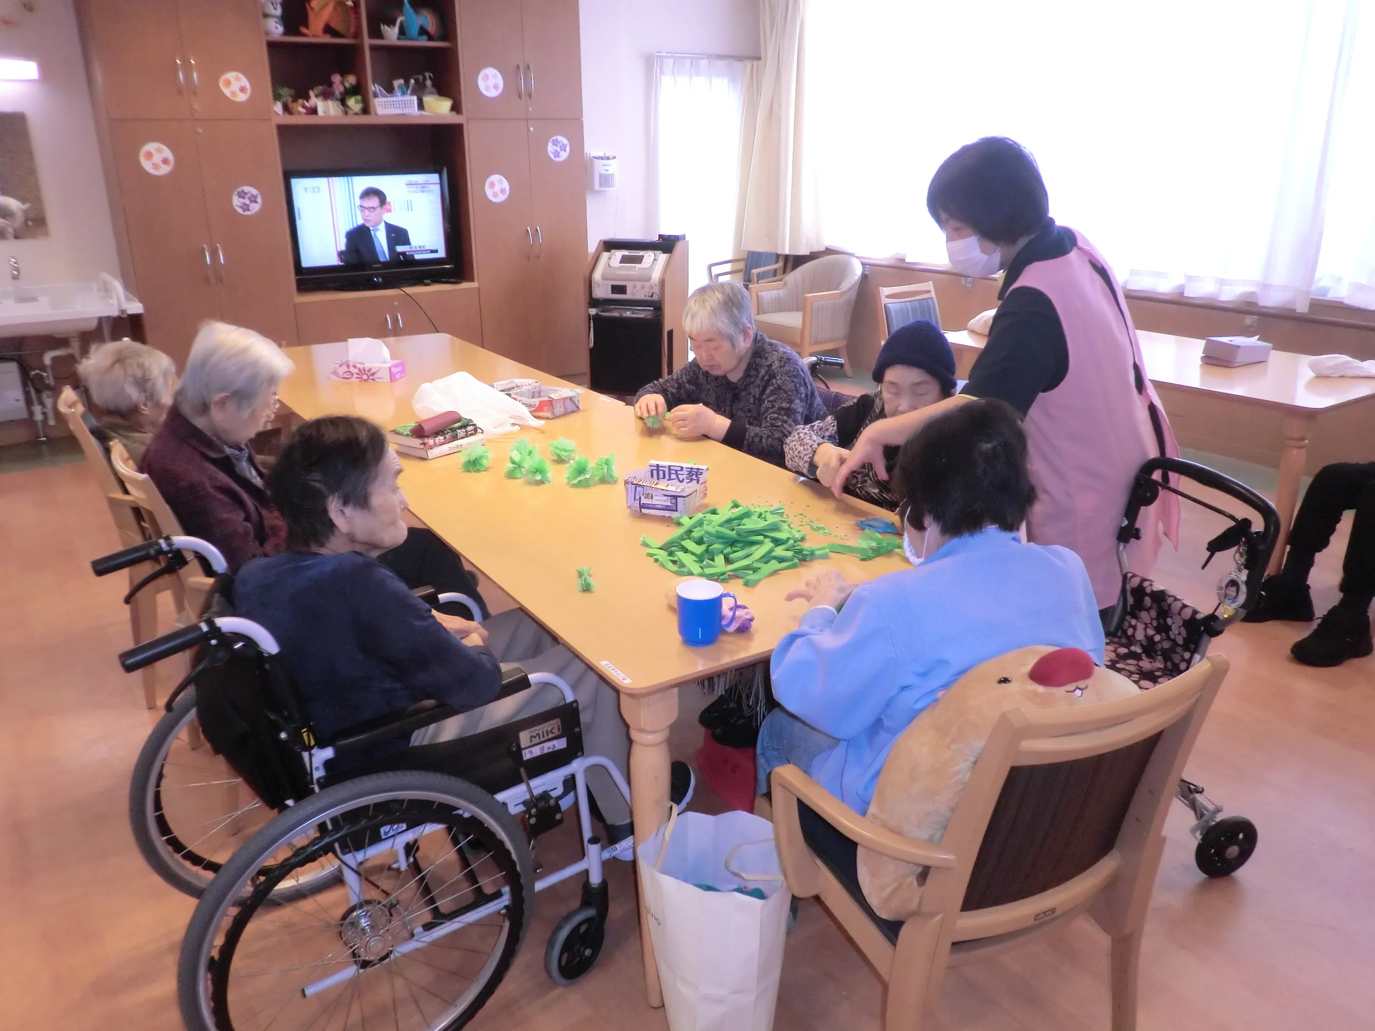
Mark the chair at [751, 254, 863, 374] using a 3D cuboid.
[{"bbox_3d":[0.879,-1.448,7.472,0.650,0.810,0.650,-15,24,-36],"label":"chair"}]

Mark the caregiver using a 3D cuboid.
[{"bbox_3d":[0.736,-0.075,2.413,0.750,1.530,0.480,7,20,20],"label":"caregiver"}]

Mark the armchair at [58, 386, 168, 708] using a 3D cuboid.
[{"bbox_3d":[-1.375,0.035,2.962,0.560,0.830,0.550,-12,22,-30],"label":"armchair"}]

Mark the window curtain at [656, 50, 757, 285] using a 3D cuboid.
[{"bbox_3d":[0.135,-2.072,7.142,0.840,1.980,0.120,-12,22,-30],"label":"window curtain"}]

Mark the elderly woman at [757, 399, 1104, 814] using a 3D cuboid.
[{"bbox_3d":[0.386,0.364,1.796,0.500,1.110,0.680,-12,22,-30],"label":"elderly woman"}]

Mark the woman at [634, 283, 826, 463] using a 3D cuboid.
[{"bbox_3d":[0.097,-0.164,3.104,0.720,1.060,0.520,-14,24,-35],"label":"woman"}]

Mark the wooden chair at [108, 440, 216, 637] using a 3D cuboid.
[{"bbox_3d":[-0.948,0.222,2.424,0.560,0.830,0.550,-13,23,-33],"label":"wooden chair"}]

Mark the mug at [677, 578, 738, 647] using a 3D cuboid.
[{"bbox_3d":[0.032,0.160,1.659,0.098,0.088,0.076,0,19,0],"label":"mug"}]

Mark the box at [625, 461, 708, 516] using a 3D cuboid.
[{"bbox_3d":[-0.045,-0.061,2.314,0.165,0.075,0.140,8,21,21],"label":"box"}]

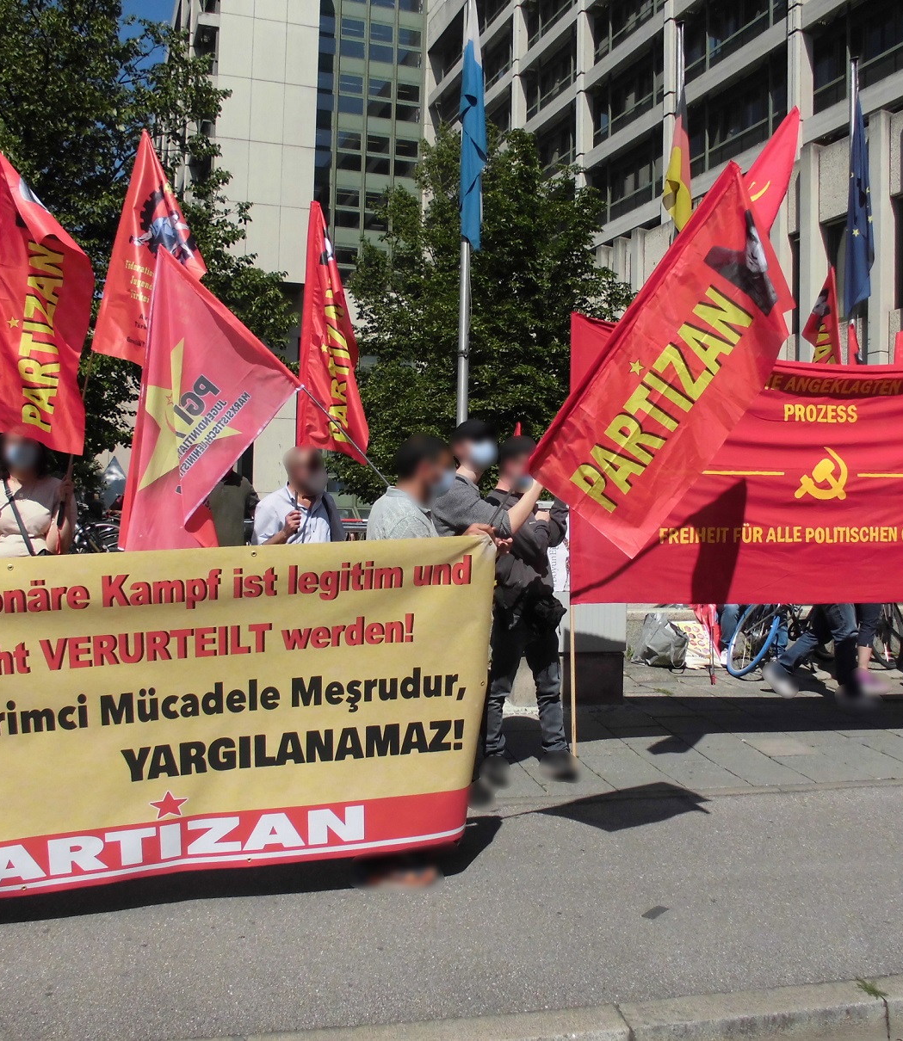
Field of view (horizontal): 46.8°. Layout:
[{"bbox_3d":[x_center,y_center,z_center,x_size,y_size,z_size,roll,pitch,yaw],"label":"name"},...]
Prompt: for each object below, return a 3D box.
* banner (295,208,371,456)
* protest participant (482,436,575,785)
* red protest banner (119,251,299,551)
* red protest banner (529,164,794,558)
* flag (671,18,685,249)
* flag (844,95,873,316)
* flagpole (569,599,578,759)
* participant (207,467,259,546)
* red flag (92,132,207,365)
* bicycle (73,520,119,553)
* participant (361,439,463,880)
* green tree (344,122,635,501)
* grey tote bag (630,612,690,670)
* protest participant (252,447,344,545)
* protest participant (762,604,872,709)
[{"bbox_3d":[-0.552,-0.885,4.850,0.360,1.200,0.300,2,1,-27],"label":"banner"},{"bbox_3d":[0.397,0.459,5.420,0.420,1.750,0.500,1,1,27],"label":"protest participant"},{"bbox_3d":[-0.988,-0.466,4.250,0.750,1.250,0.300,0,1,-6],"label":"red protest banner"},{"bbox_3d":[0.909,-0.604,4.040,0.530,1.460,0.200,35,9,5],"label":"red protest banner"},{"bbox_3d":[2.646,-4.537,12.200,0.090,2.600,0.090,1,1,0],"label":"flag"},{"bbox_3d":[5.071,-3.921,13.000,0.360,2.700,0.250,1,1,17],"label":"flag"},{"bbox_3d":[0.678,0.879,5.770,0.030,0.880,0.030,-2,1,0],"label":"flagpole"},{"bbox_3d":[-1.482,0.378,7.000,0.520,1.740,0.330,0,1,0],"label":"participant"},{"bbox_3d":[-1.390,-1.251,4.800,0.560,1.100,0.350,0,1,-18],"label":"red flag"},{"bbox_3d":[-3.730,0.350,10.500,1.720,1.050,0.580,1,1,41],"label":"bicycle"},{"bbox_3d":[-0.161,0.546,4.120,0.400,1.740,0.500,1,1,12],"label":"participant"},{"bbox_3d":[0.556,-2.604,15.500,4.200,6.500,4.000,1,1,0],"label":"green tree"},{"bbox_3d":[1.717,0.993,8.600,0.450,0.450,0.270,1,0,9],"label":"grey tote bag"},{"bbox_3d":[-0.709,0.482,4.850,0.500,1.690,0.360,0,1,-34],"label":"protest participant"},{"bbox_3d":[2.580,0.406,7.200,0.700,1.720,0.520,1,1,21],"label":"protest participant"}]

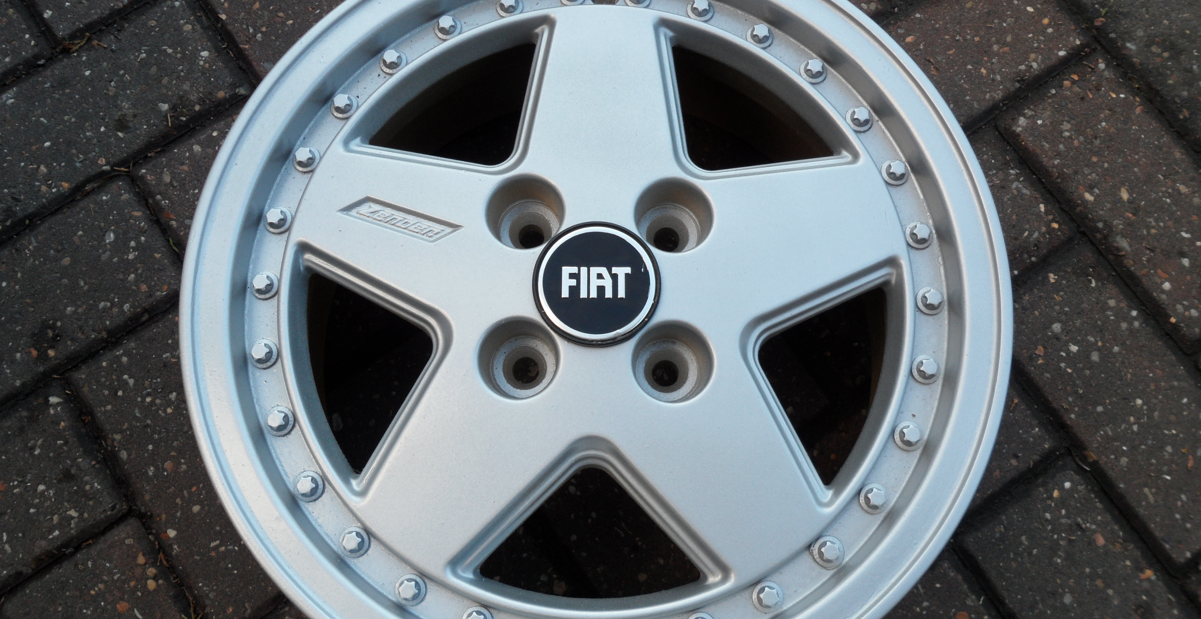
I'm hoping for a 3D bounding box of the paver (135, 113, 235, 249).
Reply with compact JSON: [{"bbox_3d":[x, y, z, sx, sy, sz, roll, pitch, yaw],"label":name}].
[{"bbox_3d":[-0.222,-0.035,0.653,0.100,0.060,0.200,-34,79,-7],"label":"paver"}]

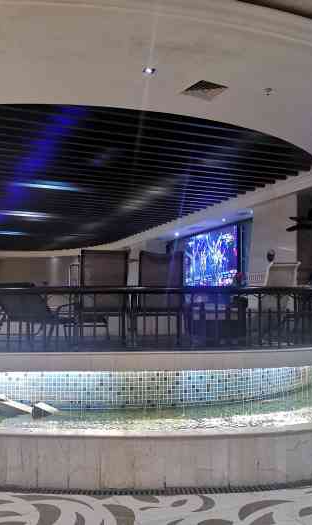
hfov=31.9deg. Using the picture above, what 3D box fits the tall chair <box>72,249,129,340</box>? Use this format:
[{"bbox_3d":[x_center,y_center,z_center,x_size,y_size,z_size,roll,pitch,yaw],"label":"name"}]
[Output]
[{"bbox_3d":[-0.660,0.446,6.505,0.600,1.120,0.740,1,-5,-9],"label":"tall chair"}]

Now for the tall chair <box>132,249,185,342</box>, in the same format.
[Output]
[{"bbox_3d":[0.020,0.456,6.635,0.600,1.120,0.740,1,-5,-9],"label":"tall chair"}]

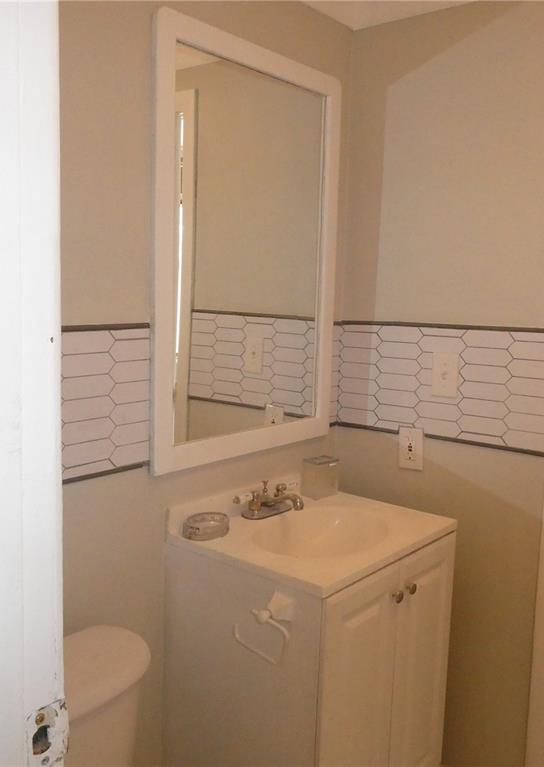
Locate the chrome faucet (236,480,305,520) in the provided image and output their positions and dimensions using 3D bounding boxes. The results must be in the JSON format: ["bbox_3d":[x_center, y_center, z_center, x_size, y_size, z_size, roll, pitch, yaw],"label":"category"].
[{"bbox_3d":[0.025,0.295,1.797,0.147,0.080,0.245,7,10,40],"label":"chrome faucet"}]

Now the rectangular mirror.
[{"bbox_3d":[-0.042,-0.317,1.773,0.024,0.990,0.647,7,10,40],"label":"rectangular mirror"}]

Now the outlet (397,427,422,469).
[{"bbox_3d":[0.386,0.183,1.976,0.074,0.118,0.010,7,10,40],"label":"outlet"}]

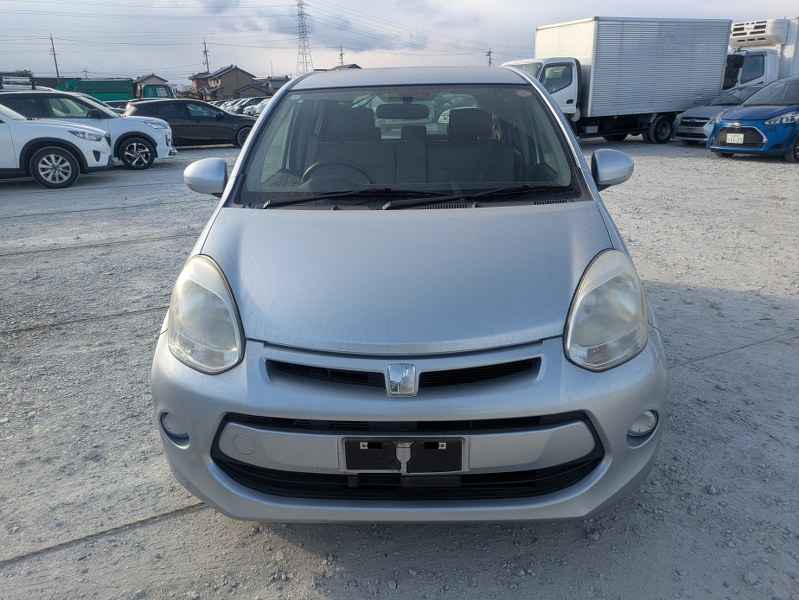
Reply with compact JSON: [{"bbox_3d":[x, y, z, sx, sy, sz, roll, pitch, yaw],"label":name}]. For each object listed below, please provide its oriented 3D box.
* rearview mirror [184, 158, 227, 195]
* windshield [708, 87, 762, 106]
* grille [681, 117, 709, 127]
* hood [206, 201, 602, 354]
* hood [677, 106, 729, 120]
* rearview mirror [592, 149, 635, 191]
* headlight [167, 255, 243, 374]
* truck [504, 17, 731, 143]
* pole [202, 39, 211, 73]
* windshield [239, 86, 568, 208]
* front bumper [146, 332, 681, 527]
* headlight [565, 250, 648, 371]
[{"bbox_3d":[-0.825,-0.538,2.495,0.205,0.165,0.135,-1,20,2],"label":"rearview mirror"},{"bbox_3d":[8.266,-4.945,14.087,0.850,0.430,1.400,-10,21,-23],"label":"windshield"},{"bbox_3d":[6.989,-4.228,13.713,0.140,0.190,0.840,-10,21,-23],"label":"grille"},{"bbox_3d":[0.019,-0.116,1.909,1.410,0.290,0.840,-1,20,2],"label":"hood"},{"bbox_3d":[7.492,-4.524,13.855,1.050,0.280,1.460,-10,21,-23],"label":"hood"},{"bbox_3d":[0.895,-0.567,2.453,0.205,0.165,0.135,-1,20,2],"label":"rearview mirror"},{"bbox_3d":[-0.587,0.029,1.786,0.310,0.250,0.440,-1,20,2],"label":"headlight"},{"bbox_3d":[5.290,-5.655,15.149,6.050,2.980,2.250,-9,21,-20],"label":"truck"},{"bbox_3d":[-37.618,-44.935,114.051,1.300,12.300,0.600,-8,21,-18],"label":"pole"},{"bbox_3d":[0.035,-0.666,2.405,1.370,0.460,0.800,-1,19,3],"label":"windshield"},{"bbox_3d":[0.019,0.362,1.777,1.630,0.520,0.460,-1,20,2],"label":"front bumper"},{"bbox_3d":[0.599,0.017,1.720,0.320,0.290,0.390,-1,19,3],"label":"headlight"}]

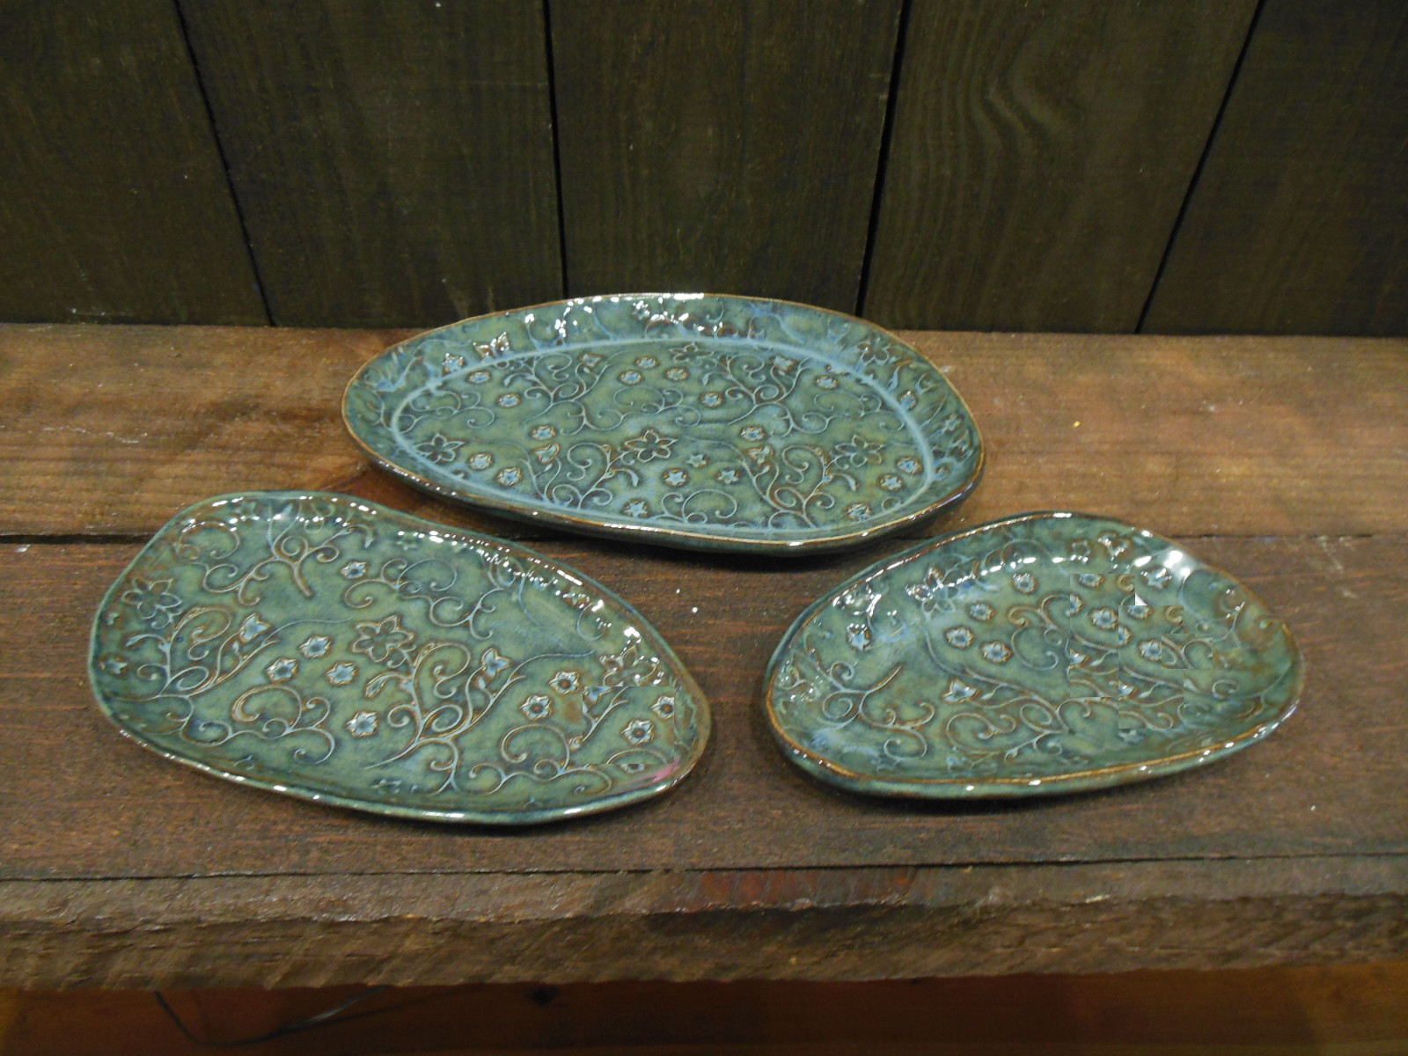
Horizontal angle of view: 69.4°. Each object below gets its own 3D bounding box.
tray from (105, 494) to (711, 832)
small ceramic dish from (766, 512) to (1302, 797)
[{"bbox_3d":[-0.104,0.046,0.341,0.222,0.019,0.117,17,44,15],"label":"tray"},{"bbox_3d":[0.106,0.044,0.349,0.182,0.022,0.114,-7,43,-11],"label":"small ceramic dish"}]

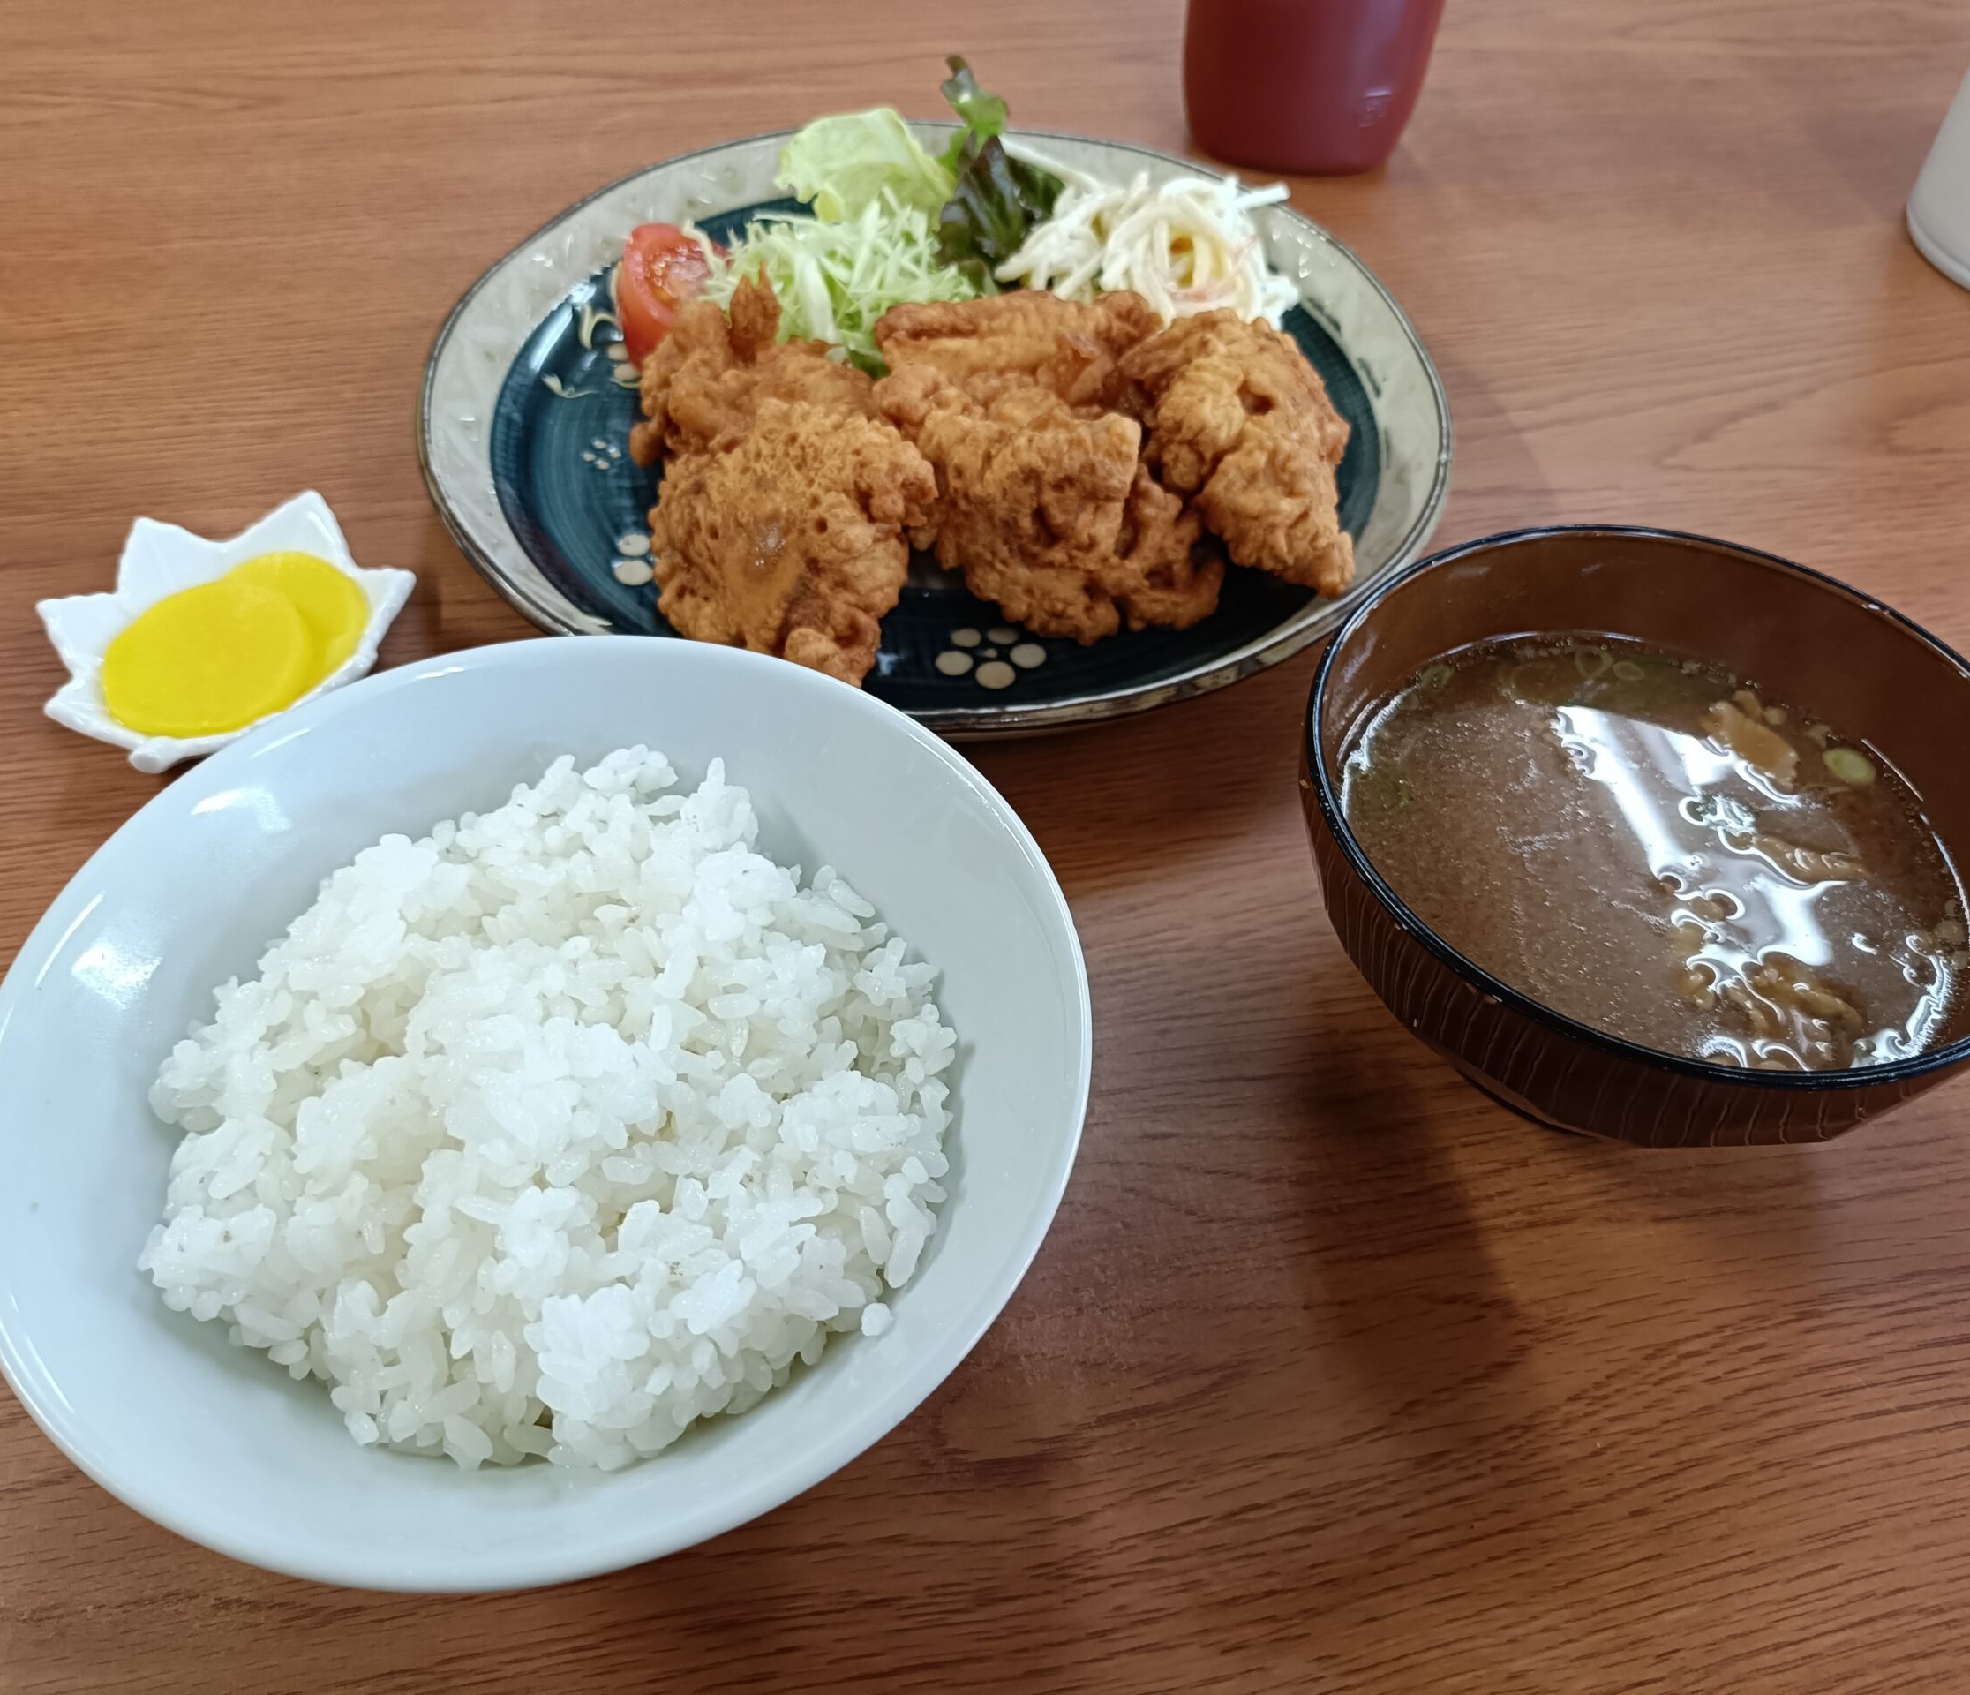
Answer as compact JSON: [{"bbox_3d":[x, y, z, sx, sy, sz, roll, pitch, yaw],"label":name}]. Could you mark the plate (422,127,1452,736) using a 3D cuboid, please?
[{"bbox_3d":[-0.011,-0.101,0.387,0.231,0.031,0.231,1,50,-1],"label":"plate"}]

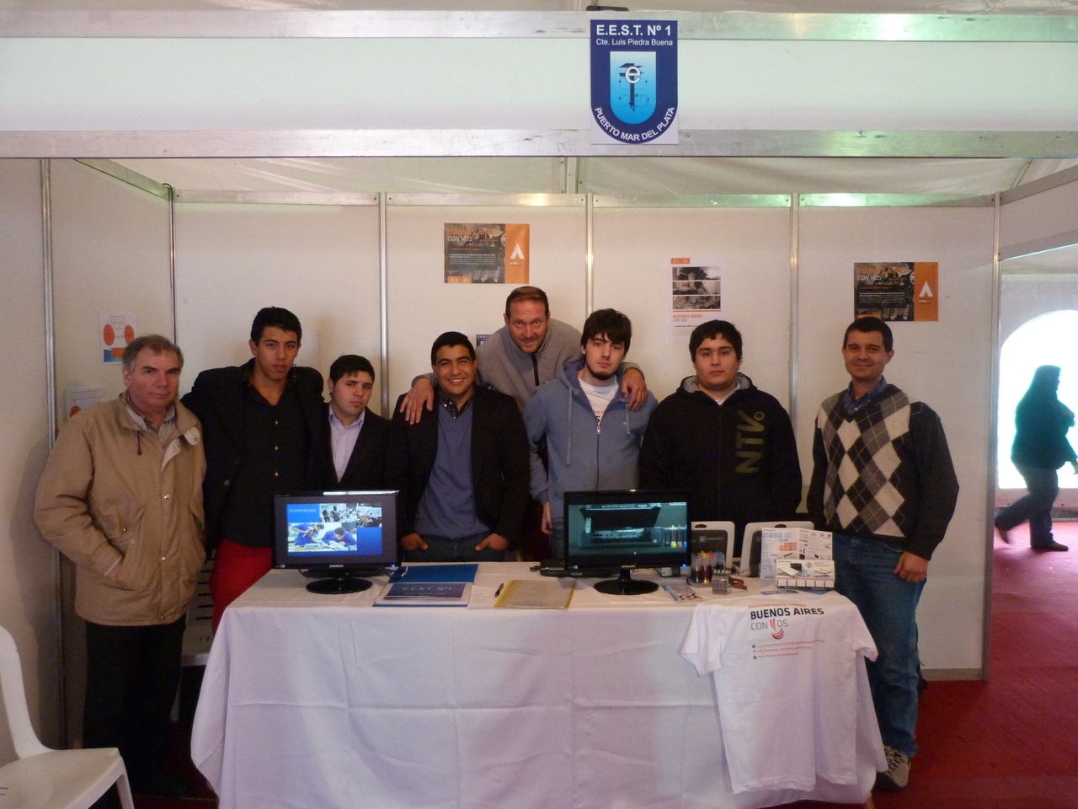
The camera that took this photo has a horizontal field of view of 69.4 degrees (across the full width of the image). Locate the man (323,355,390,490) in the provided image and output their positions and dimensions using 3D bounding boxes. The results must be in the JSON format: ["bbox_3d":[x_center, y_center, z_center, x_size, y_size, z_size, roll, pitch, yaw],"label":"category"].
[{"bbox_3d":[-0.782,0.613,3.231,0.500,1.632,0.300,-1,3,-12],"label":"man"}]

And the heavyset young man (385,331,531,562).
[{"bbox_3d":[-0.330,0.568,3.188,0.540,1.721,0.310,0,3,-3],"label":"heavyset young man"}]

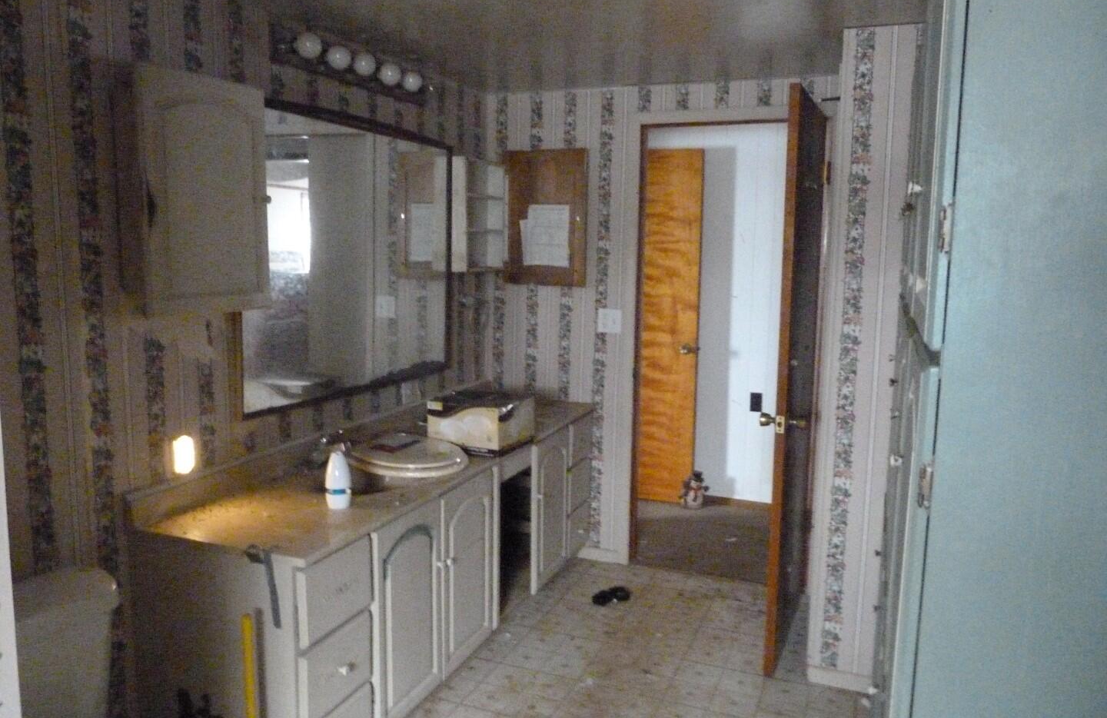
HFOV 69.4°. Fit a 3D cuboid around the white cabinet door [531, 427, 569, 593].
[{"bbox_3d":[-0.014,0.644,3.486,0.022,0.630,0.345,3,8,22],"label":"white cabinet door"}]

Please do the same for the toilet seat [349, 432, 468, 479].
[{"bbox_3d":[-0.517,0.336,2.840,0.460,0.060,0.375,8,10,44],"label":"toilet seat"}]

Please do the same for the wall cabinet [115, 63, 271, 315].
[{"bbox_3d":[-0.998,-0.458,2.245,0.082,0.627,0.449,4,8,22],"label":"wall cabinet"}]

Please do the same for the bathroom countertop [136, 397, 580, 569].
[{"bbox_3d":[-0.460,0.367,3.008,0.566,0.040,2.105,4,8,22],"label":"bathroom countertop"}]

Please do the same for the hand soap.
[{"bbox_3d":[-0.632,0.347,2.343,0.078,0.170,0.078,1,7,0],"label":"hand soap"}]

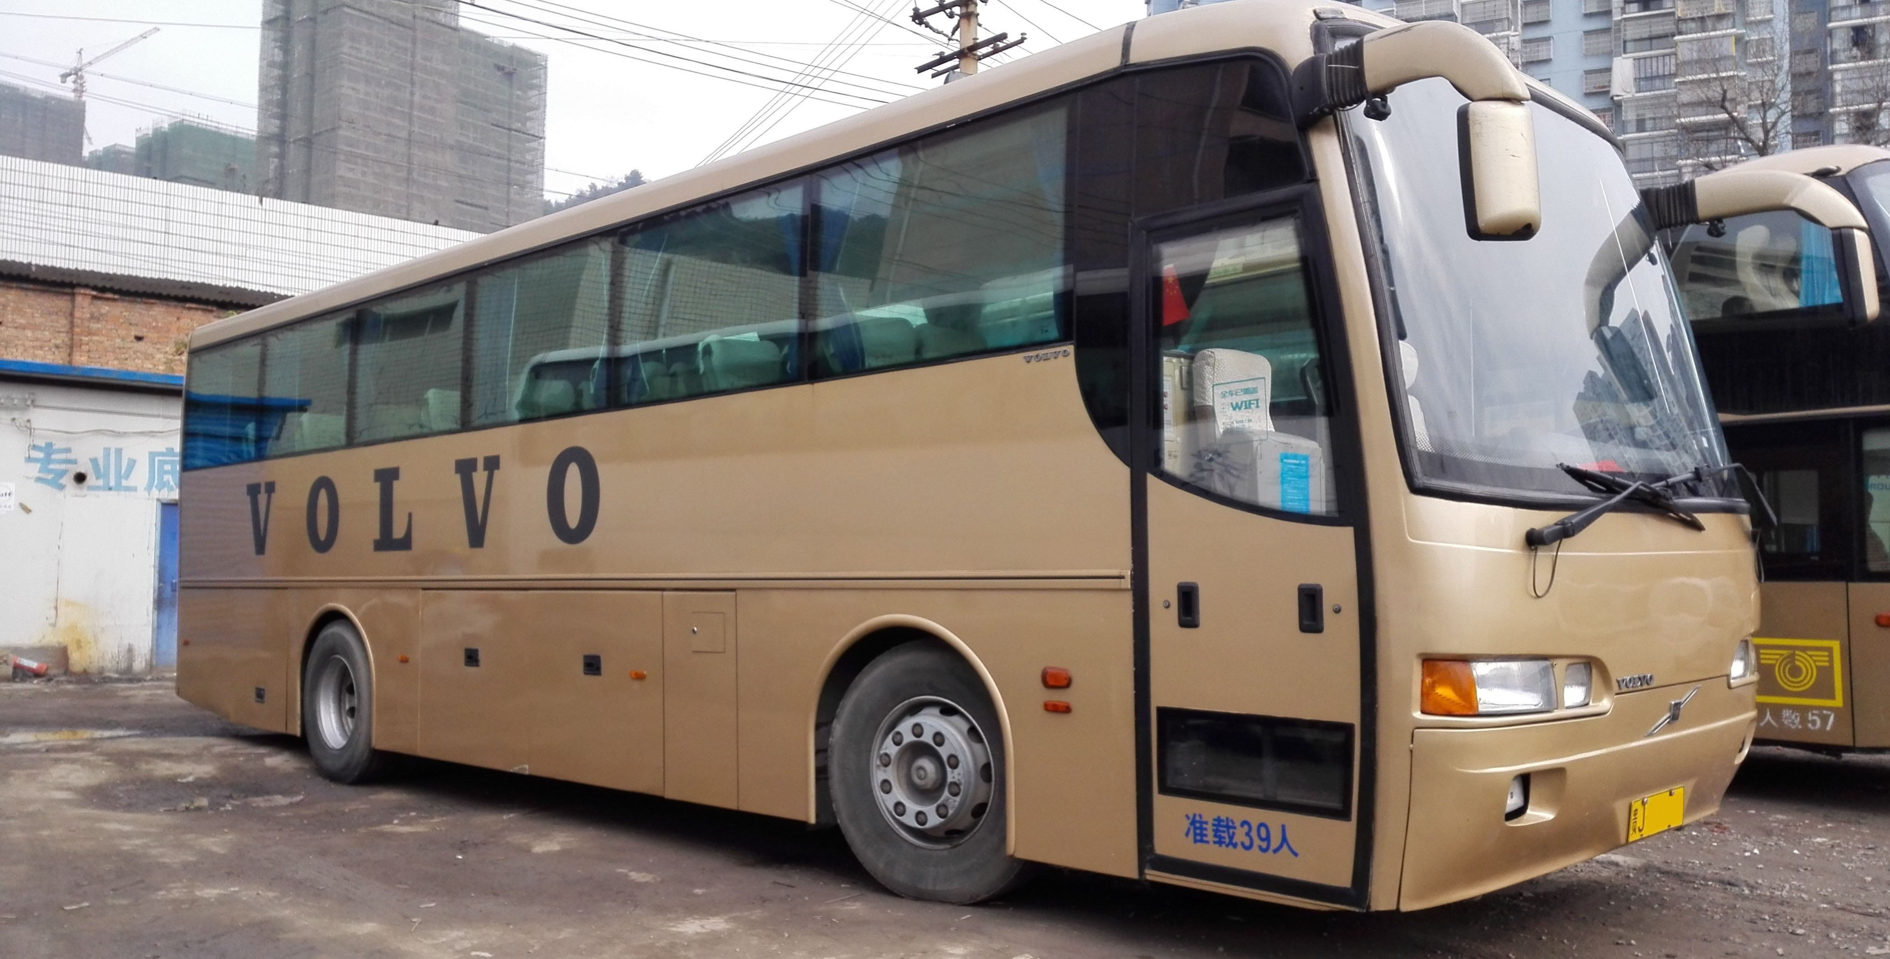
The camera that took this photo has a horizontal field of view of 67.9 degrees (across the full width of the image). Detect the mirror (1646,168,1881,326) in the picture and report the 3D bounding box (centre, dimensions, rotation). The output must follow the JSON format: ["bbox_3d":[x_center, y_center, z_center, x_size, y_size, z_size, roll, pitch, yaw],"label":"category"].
[{"bbox_3d":[3.334,-0.937,5.812,0.880,0.640,0.270,-4,-6,42],"label":"mirror"}]

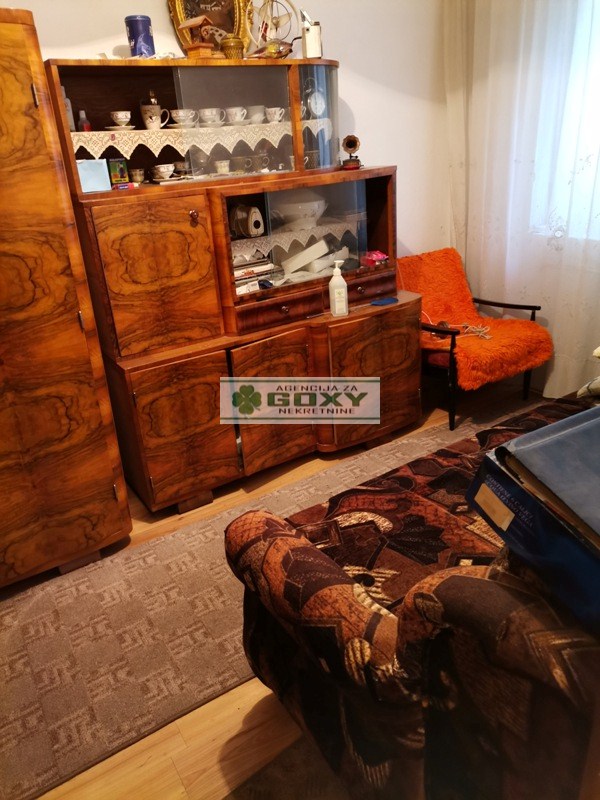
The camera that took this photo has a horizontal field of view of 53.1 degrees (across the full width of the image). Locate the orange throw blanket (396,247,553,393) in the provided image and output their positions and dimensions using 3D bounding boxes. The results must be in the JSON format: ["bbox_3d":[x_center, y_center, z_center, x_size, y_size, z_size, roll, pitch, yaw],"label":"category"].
[{"bbox_3d":[0.871,-0.482,3.260,0.646,0.563,0.716,-17,25,-28],"label":"orange throw blanket"}]

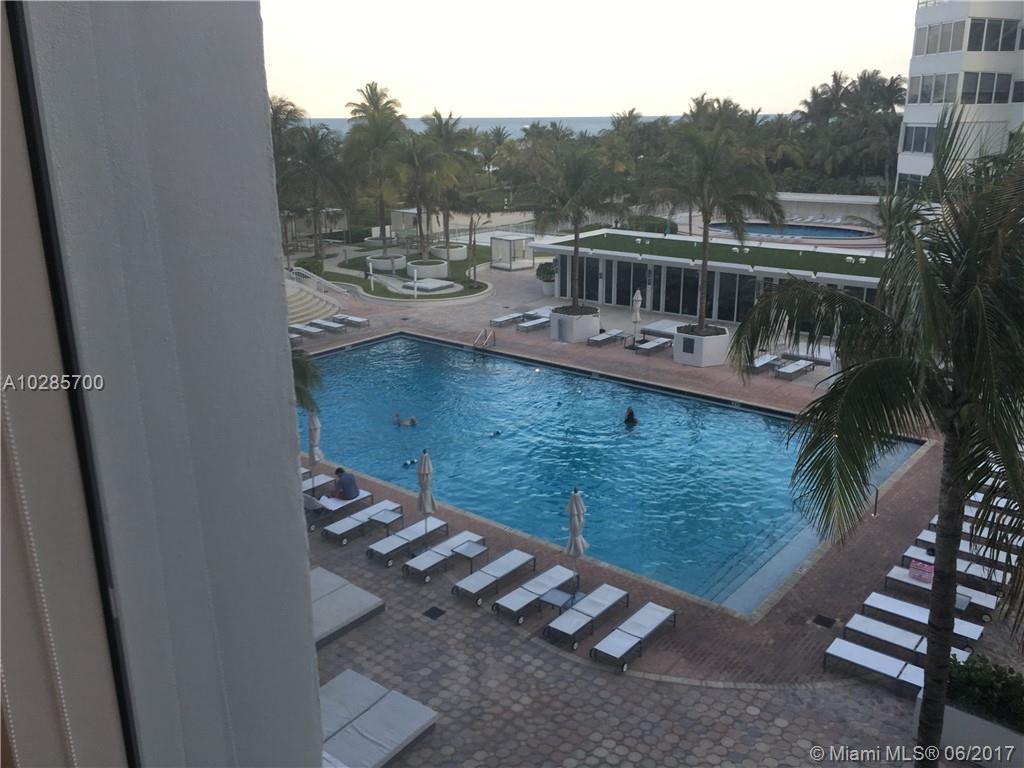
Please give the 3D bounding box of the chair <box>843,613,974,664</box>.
[{"bbox_3d":[7.415,4.932,16.114,2.060,0.370,0.610,13,22,38],"label":"chair"}]

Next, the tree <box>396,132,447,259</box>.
[{"bbox_3d":[-5.577,-11.531,52.867,3.400,7.610,3.400,0,17,0],"label":"tree"}]

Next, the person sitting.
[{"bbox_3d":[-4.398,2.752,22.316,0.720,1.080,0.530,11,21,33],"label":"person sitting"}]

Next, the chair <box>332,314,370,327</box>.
[{"bbox_3d":[-7.933,-3.078,42.348,2.000,0.380,0.590,13,22,38],"label":"chair"}]

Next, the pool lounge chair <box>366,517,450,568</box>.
[{"bbox_3d":[-2.403,3.706,20.130,0.610,0.360,2.040,12,21,36],"label":"pool lounge chair"}]

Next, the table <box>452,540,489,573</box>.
[{"bbox_3d":[-0.939,3.953,19.534,0.570,0.400,0.570,14,22,38],"label":"table"}]

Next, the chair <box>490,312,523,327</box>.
[{"bbox_3d":[-0.211,-3.083,42.087,0.620,0.345,1.970,13,22,37],"label":"chair"}]

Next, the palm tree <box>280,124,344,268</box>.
[{"bbox_3d":[-13.751,-13.285,60.130,4.800,9.200,4.800,-4,18,-12],"label":"palm tree"}]

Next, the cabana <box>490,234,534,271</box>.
[{"bbox_3d":[0.062,-8.772,57.258,2.100,2.100,2.100,-14,22,-37],"label":"cabana"}]

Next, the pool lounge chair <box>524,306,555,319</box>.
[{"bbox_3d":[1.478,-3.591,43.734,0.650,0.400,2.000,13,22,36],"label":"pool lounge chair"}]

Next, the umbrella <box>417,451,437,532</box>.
[{"bbox_3d":[-2.023,2.674,19.769,0.460,2.541,0.460,0,17,0],"label":"umbrella"}]

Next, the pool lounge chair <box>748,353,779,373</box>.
[{"bbox_3d":[10.029,-0.762,34.421,0.620,0.345,2.000,14,22,38],"label":"pool lounge chair"}]

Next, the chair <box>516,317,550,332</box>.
[{"bbox_3d":[1.171,-2.780,40.950,0.610,0.370,2.060,14,22,38],"label":"chair"}]

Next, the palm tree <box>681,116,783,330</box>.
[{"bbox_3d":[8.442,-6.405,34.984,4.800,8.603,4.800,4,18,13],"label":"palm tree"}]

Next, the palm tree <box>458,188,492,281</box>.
[{"bbox_3d":[-2.328,-8.967,52.415,2.200,5.550,2.200,0,17,0],"label":"palm tree"}]

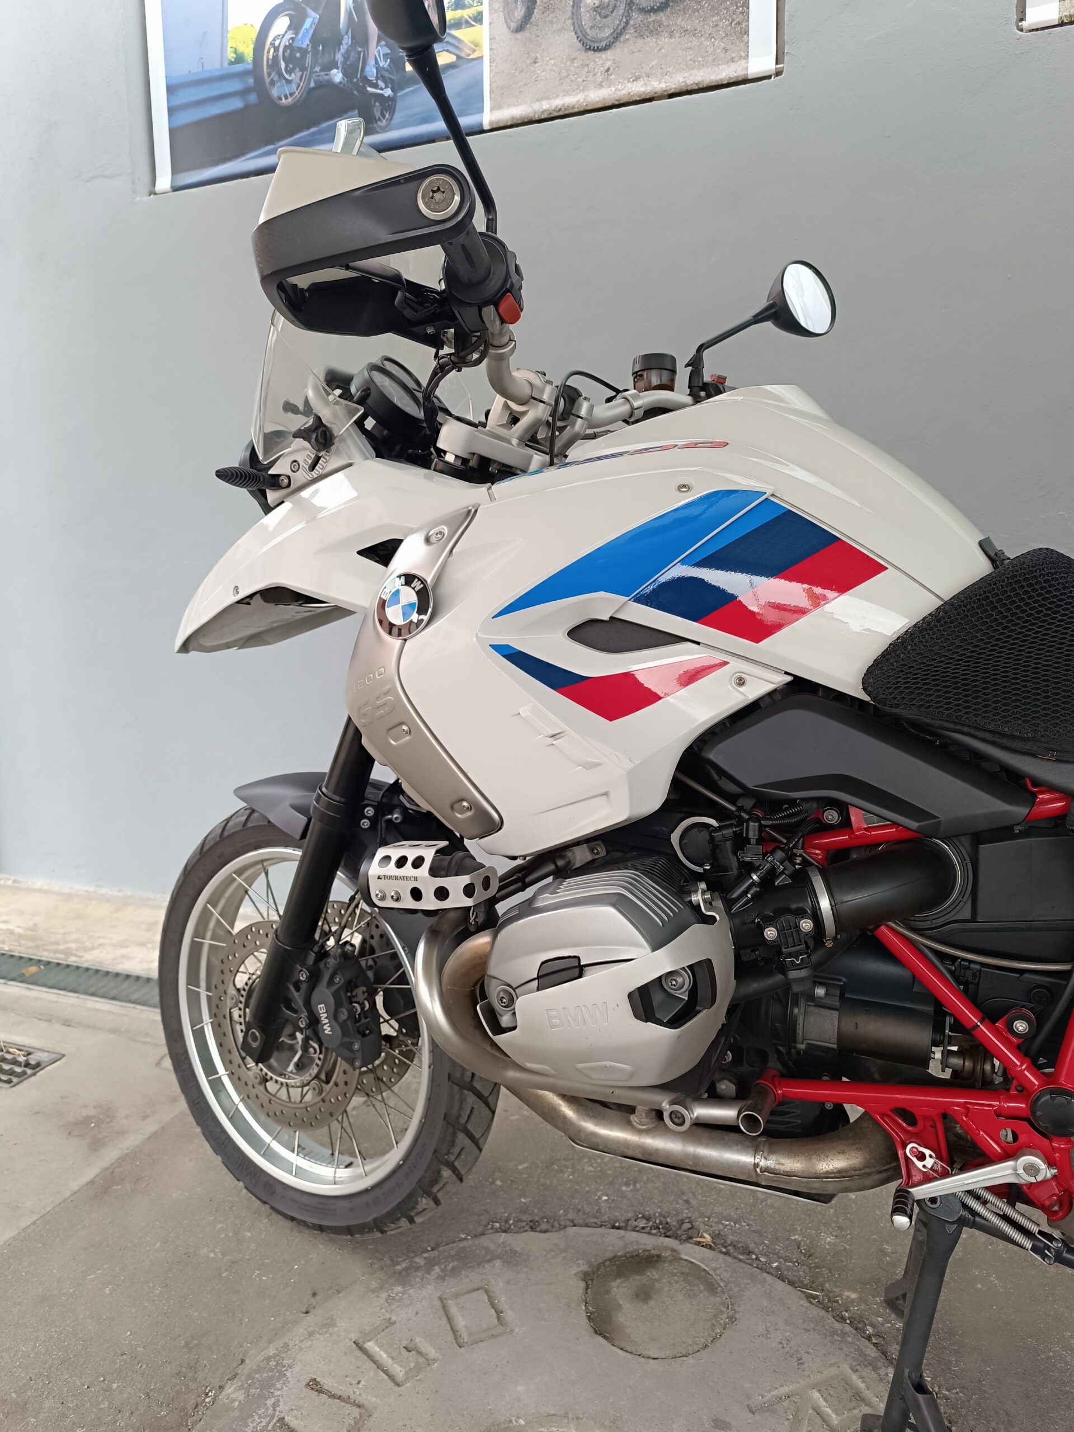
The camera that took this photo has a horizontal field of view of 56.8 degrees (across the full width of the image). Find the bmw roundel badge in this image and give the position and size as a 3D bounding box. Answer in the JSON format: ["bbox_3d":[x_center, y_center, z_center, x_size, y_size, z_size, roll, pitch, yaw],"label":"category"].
[{"bbox_3d":[-0.140,-0.117,1.065,0.072,0.072,0.010,-14,-13,25],"label":"bmw roundel badge"}]

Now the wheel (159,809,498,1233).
[{"bbox_3d":[-0.335,0.444,1.488,0.650,0.650,0.115,3,5,32],"label":"wheel"}]

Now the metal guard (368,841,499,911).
[{"bbox_3d":[-0.120,0.191,1.184,0.148,0.073,0.072,2,5,26],"label":"metal guard"}]

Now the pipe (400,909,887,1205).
[{"bbox_3d":[0.149,0.390,1.101,0.500,0.310,0.330,2,5,26],"label":"pipe"}]

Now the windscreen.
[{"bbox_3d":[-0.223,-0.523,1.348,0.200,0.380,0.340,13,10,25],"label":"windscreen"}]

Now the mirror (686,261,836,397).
[{"bbox_3d":[0.338,-0.580,1.475,0.254,0.212,0.078,-4,6,-35],"label":"mirror"}]

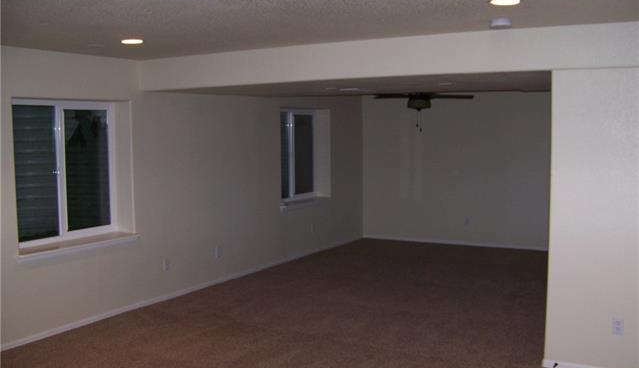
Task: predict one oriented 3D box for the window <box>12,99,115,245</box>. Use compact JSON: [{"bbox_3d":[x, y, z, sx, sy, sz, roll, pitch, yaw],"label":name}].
[{"bbox_3d":[-2.265,-0.106,5.669,0.090,1.230,1.180,3,6,31],"label":"window"}]

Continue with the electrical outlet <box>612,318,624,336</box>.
[{"bbox_3d":[1.986,0.951,4.299,0.072,0.116,0.010,3,6,31],"label":"electrical outlet"}]

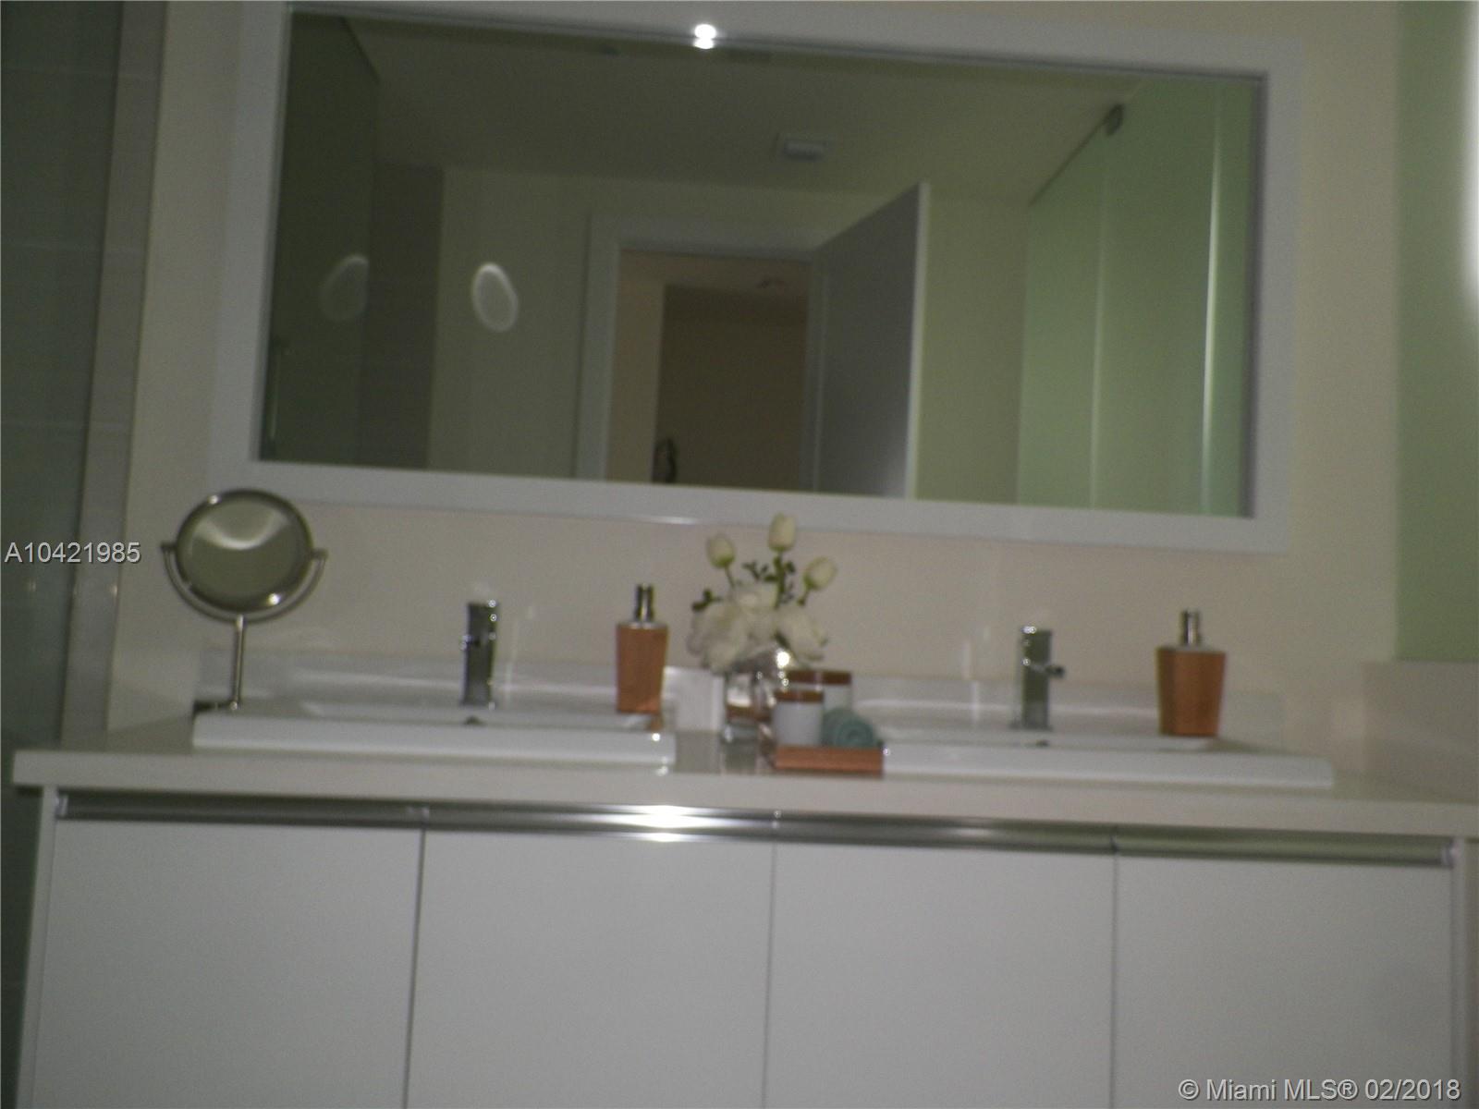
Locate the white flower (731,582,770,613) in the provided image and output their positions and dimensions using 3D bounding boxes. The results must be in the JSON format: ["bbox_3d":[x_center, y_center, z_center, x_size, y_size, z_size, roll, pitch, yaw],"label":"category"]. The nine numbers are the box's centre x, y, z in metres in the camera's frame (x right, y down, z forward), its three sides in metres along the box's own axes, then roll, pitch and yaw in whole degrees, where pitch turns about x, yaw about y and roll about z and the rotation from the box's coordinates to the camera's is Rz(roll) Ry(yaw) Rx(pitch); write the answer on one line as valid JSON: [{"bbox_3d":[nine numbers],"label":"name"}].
[{"bbox_3d":[0.017,0.068,1.634,0.064,0.051,0.064,3,-4,-3],"label":"white flower"}]

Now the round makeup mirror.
[{"bbox_3d":[-0.755,0.074,1.621,0.251,0.344,0.125,3,-4,-3],"label":"round makeup mirror"}]

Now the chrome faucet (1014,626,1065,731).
[{"bbox_3d":[0.457,0.188,1.635,0.060,0.155,0.112,3,-4,-3],"label":"chrome faucet"}]

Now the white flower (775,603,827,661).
[{"bbox_3d":[0.093,0.116,1.603,0.080,0.087,0.074,3,-4,-3],"label":"white flower"}]

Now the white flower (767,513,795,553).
[{"bbox_3d":[0.065,-0.034,1.656,0.042,0.059,0.042,5,-4,-3],"label":"white flower"}]

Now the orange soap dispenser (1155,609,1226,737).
[{"bbox_3d":[0.701,0.184,1.661,0.074,0.194,0.070,3,-4,-3],"label":"orange soap dispenser"}]

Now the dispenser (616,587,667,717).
[{"bbox_3d":[-0.148,0.142,1.621,0.073,0.191,0.070,3,-4,-3],"label":"dispenser"}]

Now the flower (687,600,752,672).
[{"bbox_3d":[-0.030,0.122,1.596,0.097,0.104,0.087,3,-4,-3],"label":"flower"}]

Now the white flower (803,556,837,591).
[{"bbox_3d":[0.125,0.030,1.655,0.041,0.055,0.041,38,-5,0],"label":"white flower"}]

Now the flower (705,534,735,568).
[{"bbox_3d":[-0.029,-0.004,1.649,0.042,0.052,0.042,-9,-3,-3],"label":"flower"}]

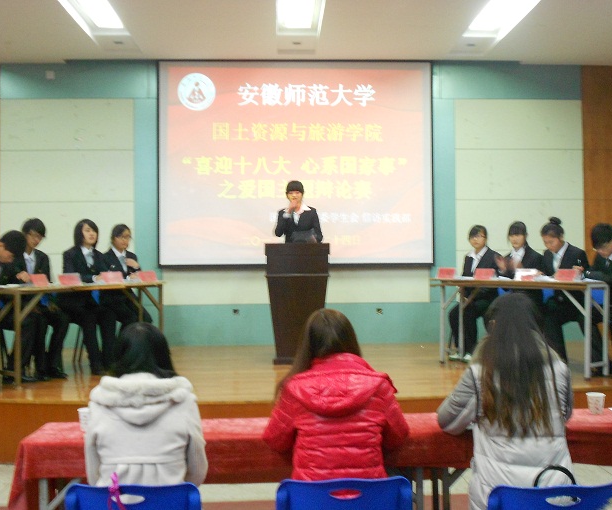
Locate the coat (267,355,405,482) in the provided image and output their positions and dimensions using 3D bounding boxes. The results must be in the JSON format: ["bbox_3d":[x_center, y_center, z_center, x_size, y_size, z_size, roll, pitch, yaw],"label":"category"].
[{"bbox_3d":[0.093,0.645,2.930,0.500,0.620,0.450,-1,0,-3],"label":"coat"}]

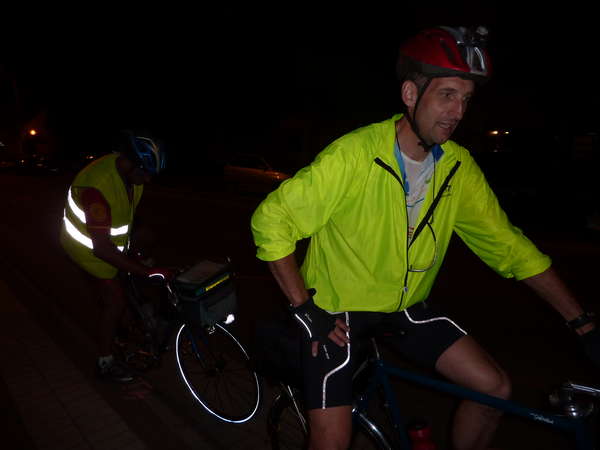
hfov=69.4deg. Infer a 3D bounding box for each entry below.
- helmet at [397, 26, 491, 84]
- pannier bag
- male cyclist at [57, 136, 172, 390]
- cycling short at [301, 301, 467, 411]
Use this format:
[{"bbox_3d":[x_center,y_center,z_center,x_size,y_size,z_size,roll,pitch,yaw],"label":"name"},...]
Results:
[{"bbox_3d":[0.381,-0.452,1.150,0.205,0.160,0.270,-7,26,-35],"label":"helmet"},{"bbox_3d":[-0.525,0.383,2.420,0.200,0.250,0.270,7,12,37],"label":"pannier bag"},{"bbox_3d":[-1.220,0.255,2.880,0.800,1.720,0.580,6,11,34],"label":"male cyclist"},{"bbox_3d":[0.250,0.360,1.330,0.430,0.390,0.410,8,12,39],"label":"cycling short"}]

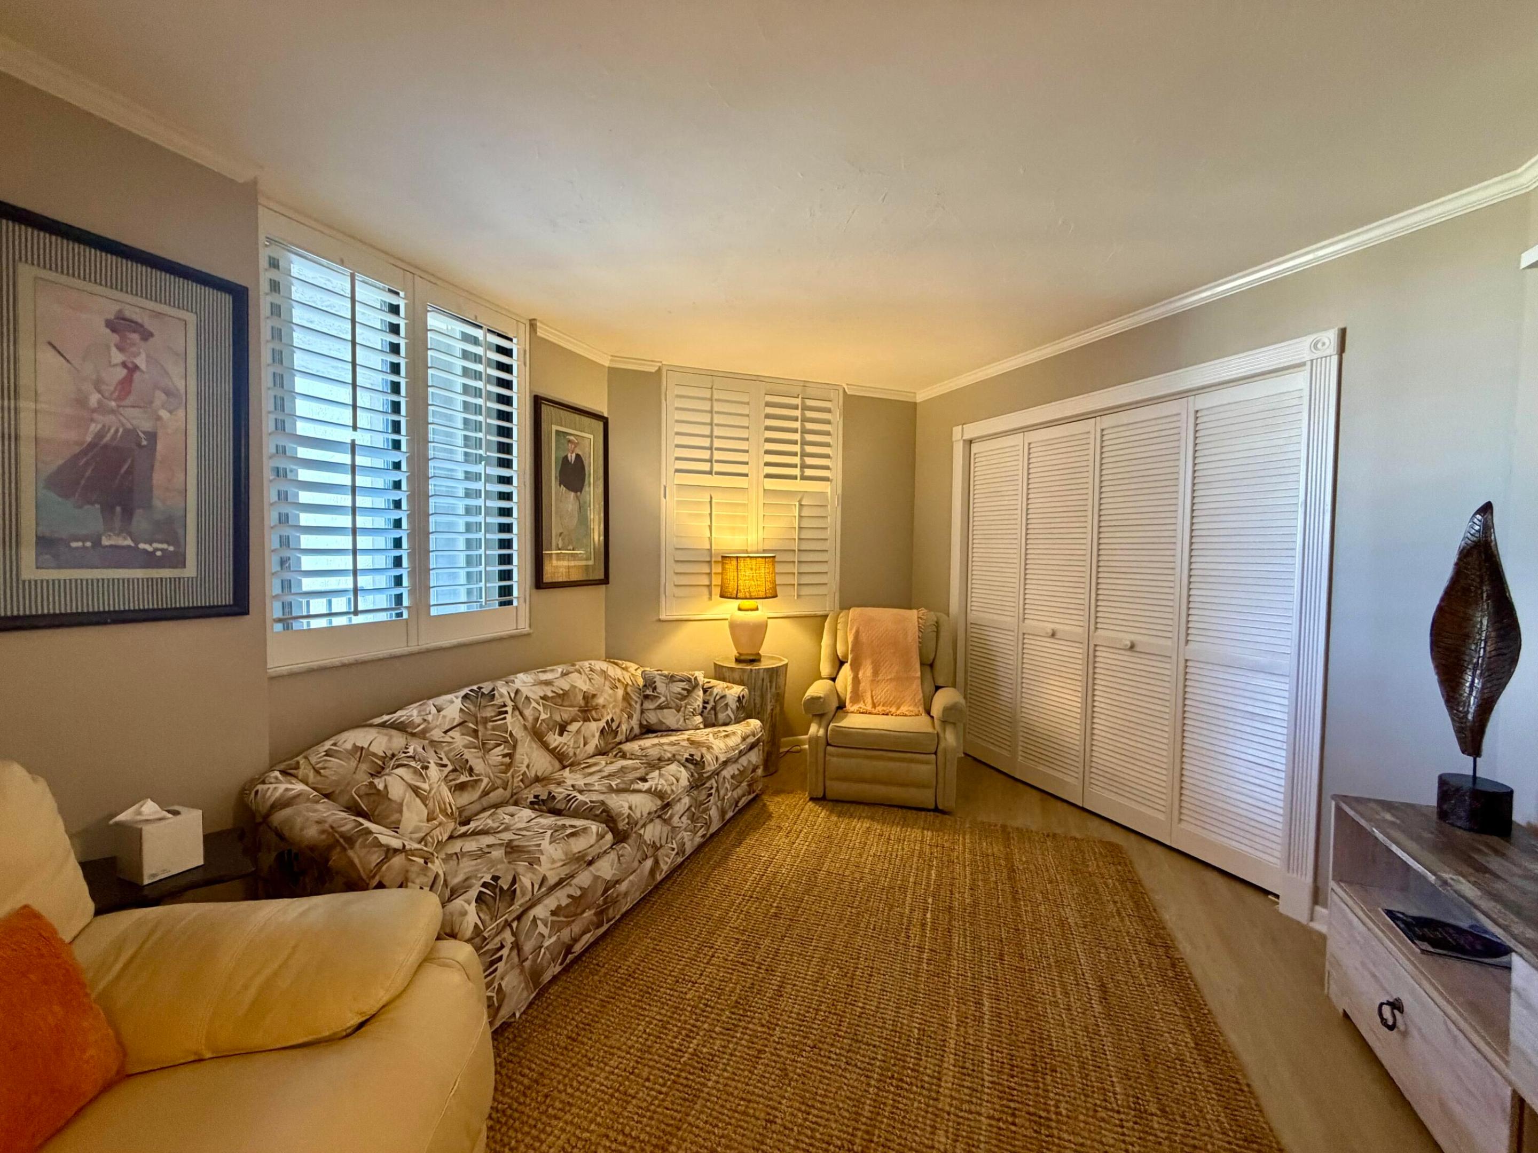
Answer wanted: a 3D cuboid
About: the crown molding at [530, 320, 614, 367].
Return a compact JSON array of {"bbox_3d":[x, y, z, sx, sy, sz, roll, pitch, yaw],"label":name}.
[{"bbox_3d":[-1.039,-1.243,3.348,0.045,0.055,0.618,2,3,22],"label":"crown molding"}]

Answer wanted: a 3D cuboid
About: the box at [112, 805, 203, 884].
[{"bbox_3d":[-1.512,0.662,1.542,0.112,0.133,0.115,2,3,20],"label":"box"}]

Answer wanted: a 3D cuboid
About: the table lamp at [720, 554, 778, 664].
[{"bbox_3d":[-0.119,0.192,3.798,0.349,0.653,0.349,1,3,0],"label":"table lamp"}]

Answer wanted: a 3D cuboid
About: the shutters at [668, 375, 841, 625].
[{"bbox_3d":[-0.079,-0.502,3.989,1.206,1.534,0.060,0,3,-21],"label":"shutters"}]

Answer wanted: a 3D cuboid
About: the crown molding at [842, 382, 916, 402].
[{"bbox_3d":[0.790,-1.266,4.303,0.578,0.055,0.045,0,3,-21],"label":"crown molding"}]

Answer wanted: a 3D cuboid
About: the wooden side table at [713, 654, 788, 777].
[{"bbox_3d":[-0.116,0.852,3.803,0.448,0.658,0.448,1,3,0],"label":"wooden side table"}]

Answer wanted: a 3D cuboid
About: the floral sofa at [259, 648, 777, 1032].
[{"bbox_3d":[-0.827,0.859,2.637,0.857,0.727,2.192,2,3,22],"label":"floral sofa"}]

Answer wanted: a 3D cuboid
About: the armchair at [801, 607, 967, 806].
[{"bbox_3d":[0.688,0.705,3.717,0.837,0.981,0.897,1,3,11],"label":"armchair"}]

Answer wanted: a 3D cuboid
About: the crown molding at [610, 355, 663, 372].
[{"bbox_3d":[-0.775,-1.255,3.688,0.319,0.055,0.045,0,3,-21],"label":"crown molding"}]

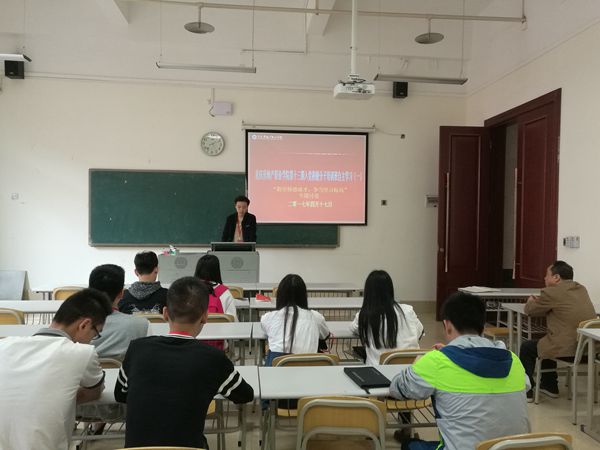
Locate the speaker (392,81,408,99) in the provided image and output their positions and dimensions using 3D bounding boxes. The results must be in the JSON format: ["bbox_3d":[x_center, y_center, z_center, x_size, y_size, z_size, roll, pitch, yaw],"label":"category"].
[{"bbox_3d":[1.651,-2.203,7.704,0.190,0.240,0.200,1,0,-6],"label":"speaker"}]

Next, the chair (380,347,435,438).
[{"bbox_3d":[0.629,1.127,2.927,0.400,0.810,0.480,0,1,-4],"label":"chair"}]

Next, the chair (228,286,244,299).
[{"bbox_3d":[-0.810,1.063,5.182,0.400,0.810,0.470,0,1,-4],"label":"chair"}]

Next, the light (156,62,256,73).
[{"bbox_3d":[-1.150,-1.958,5.838,1.240,0.090,0.180,0,1,-4],"label":"light"}]

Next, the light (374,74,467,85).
[{"bbox_3d":[1.695,-2.044,6.574,1.260,0.060,0.200,1,0,-6],"label":"light"}]

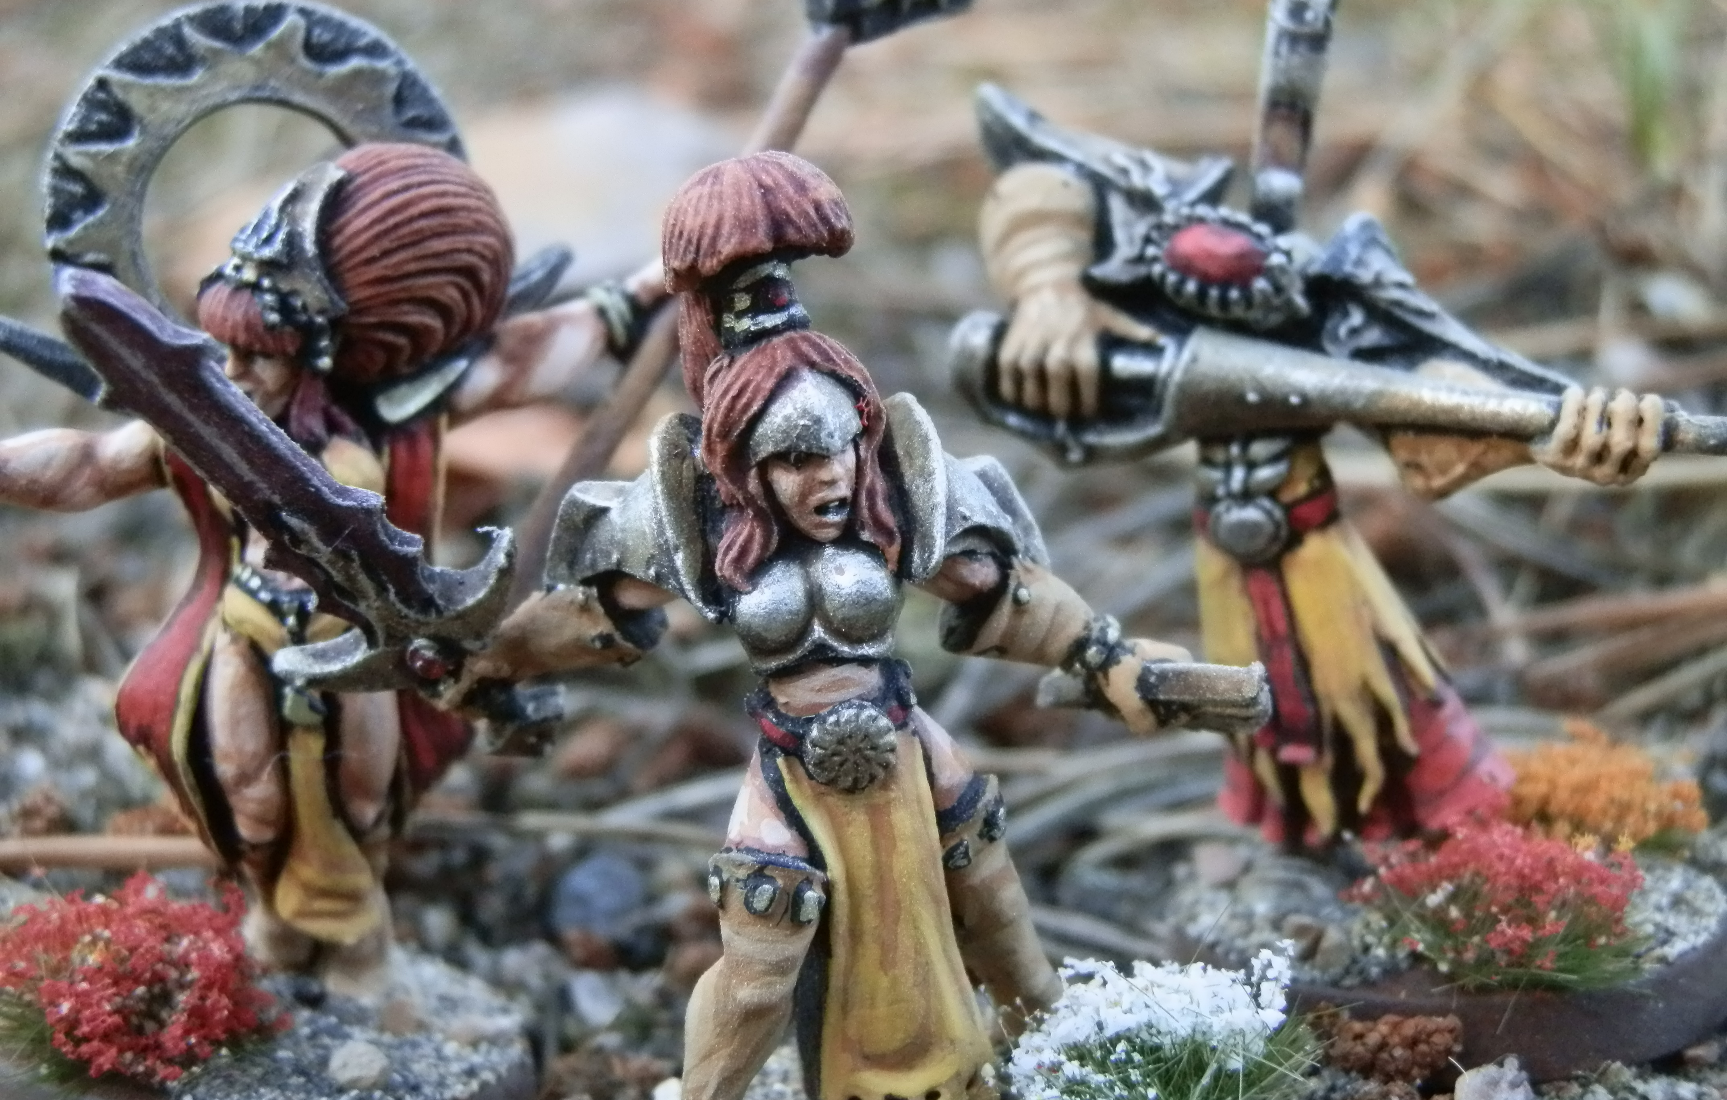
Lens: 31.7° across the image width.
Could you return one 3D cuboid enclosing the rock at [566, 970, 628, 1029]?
[{"bbox_3d":[-0.012,0.020,0.138,0.003,0.002,0.002,0,13,0],"label":"rock"}]

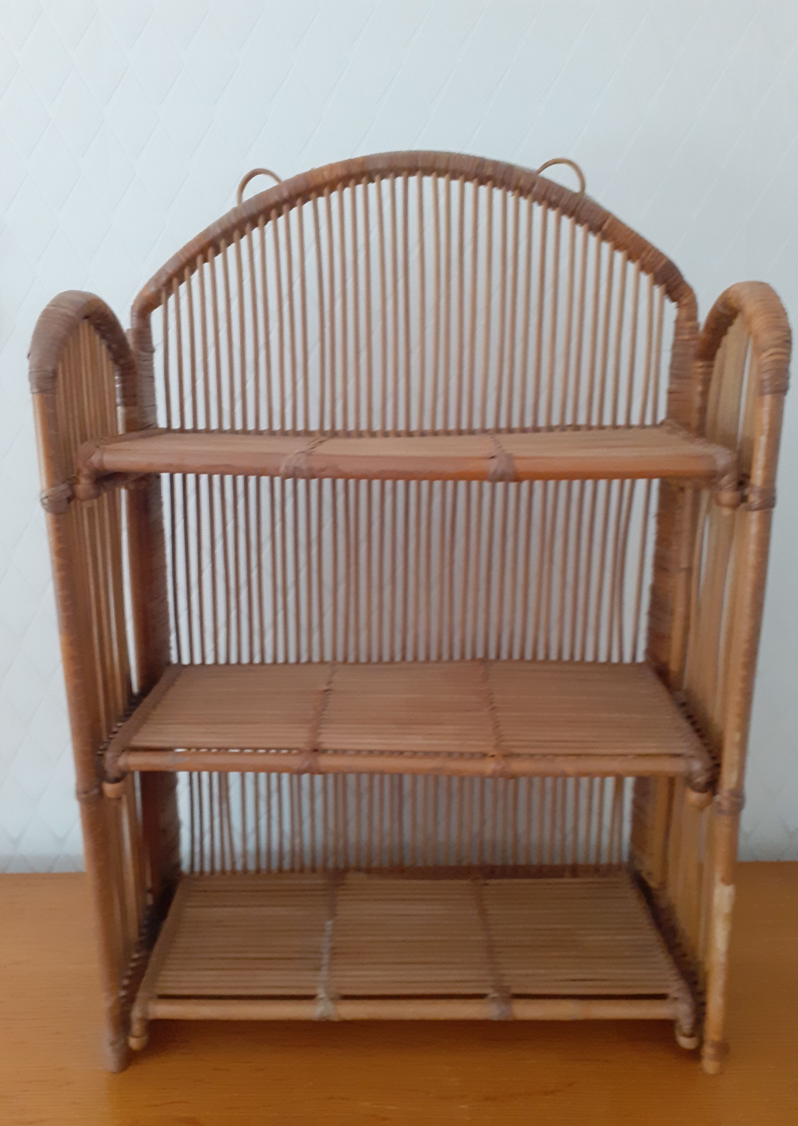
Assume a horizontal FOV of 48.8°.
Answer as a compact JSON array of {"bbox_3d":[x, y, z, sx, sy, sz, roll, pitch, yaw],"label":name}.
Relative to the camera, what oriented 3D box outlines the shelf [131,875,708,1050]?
[{"bbox_3d":[0.008,0.315,0.718,0.412,0.026,0.162,0,15,1],"label":"shelf"}]

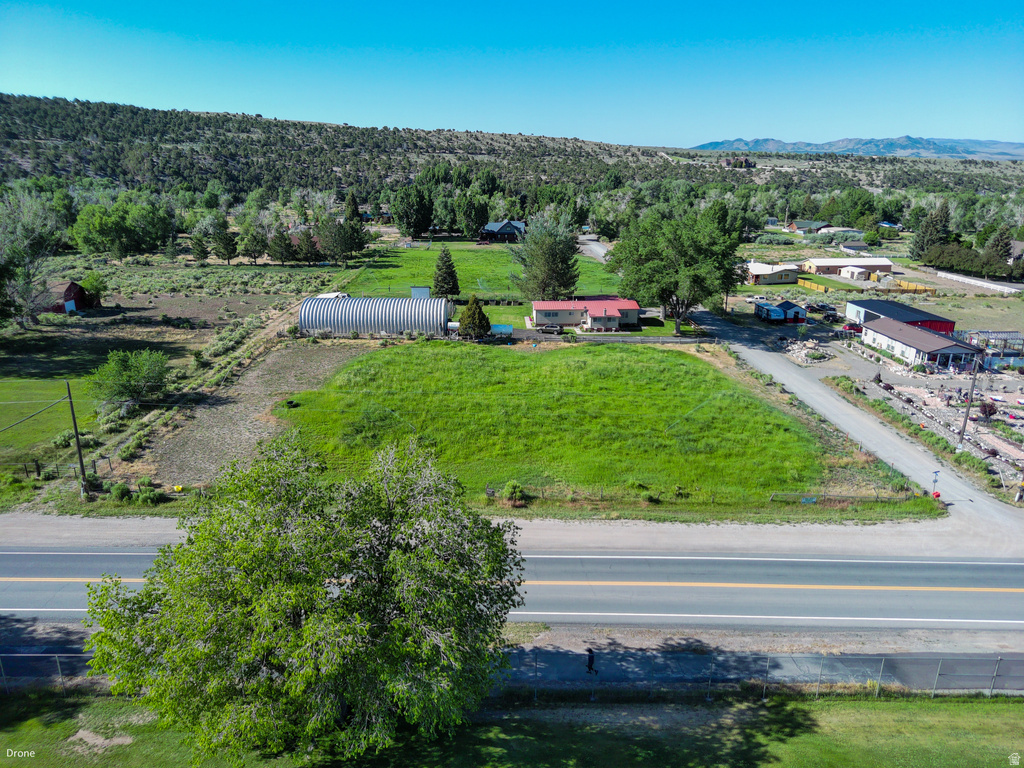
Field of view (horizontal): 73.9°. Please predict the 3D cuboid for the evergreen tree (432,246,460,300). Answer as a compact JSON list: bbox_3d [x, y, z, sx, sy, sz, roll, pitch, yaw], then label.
[{"bbox_3d":[-14.090,-23.790,144.630,5.950,11.550,5.950,0,18,0],"label":"evergreen tree"}]

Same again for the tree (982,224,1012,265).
[{"bbox_3d":[143.910,-40.700,199.860,8.810,12.010,8.810,0,18,0],"label":"tree"}]

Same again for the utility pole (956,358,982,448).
[{"bbox_3d":[48.080,2.040,71.500,0.320,9.800,0.320,0,18,0],"label":"utility pole"}]

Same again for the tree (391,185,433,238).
[{"bbox_3d":[-40.050,-67.620,267.990,16.540,21.040,16.540,0,18,0],"label":"tree"}]

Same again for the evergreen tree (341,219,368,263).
[{"bbox_3d":[-48.660,-44.290,208.450,8.400,12.250,8.400,0,18,0],"label":"evergreen tree"}]

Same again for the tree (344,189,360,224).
[{"bbox_3d":[-73.212,-79.082,309.991,7.200,17.000,7.200,0,17,0],"label":"tree"}]

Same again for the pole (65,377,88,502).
[{"bbox_3d":[-37.680,4.950,58.940,0.320,10.850,0.320,0,18,0],"label":"pole"}]

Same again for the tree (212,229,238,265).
[{"bbox_3d":[-84.120,-39.930,198.180,7.570,10.480,7.570,0,18,0],"label":"tree"}]

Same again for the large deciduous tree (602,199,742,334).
[{"bbox_3d":[27.363,-19.327,115.847,21.800,21.300,19.500,4,18,13],"label":"large deciduous tree"}]

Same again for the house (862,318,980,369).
[{"bbox_3d":[63.950,-6.520,107.540,8.330,4.160,17.890,0,18,-3],"label":"house"}]

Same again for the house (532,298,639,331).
[{"bbox_3d":[13.105,-13.215,124.603,18.800,4.300,12.200,0,17,0],"label":"house"}]

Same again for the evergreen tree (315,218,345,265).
[{"bbox_3d":[-53.580,-41.280,197.750,8.720,13.300,8.720,0,18,0],"label":"evergreen tree"}]

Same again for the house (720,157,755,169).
[{"bbox_3d":[177.380,-173.610,535.800,25.000,7.400,14.000,0,18,-2],"label":"house"}]

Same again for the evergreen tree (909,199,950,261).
[{"bbox_3d":[133.170,-48.300,213.770,12.570,18.080,12.570,0,18,0],"label":"evergreen tree"}]

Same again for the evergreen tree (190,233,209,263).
[{"bbox_3d":[-94.080,-40.970,203.590,5.260,8.390,5.260,0,18,0],"label":"evergreen tree"}]

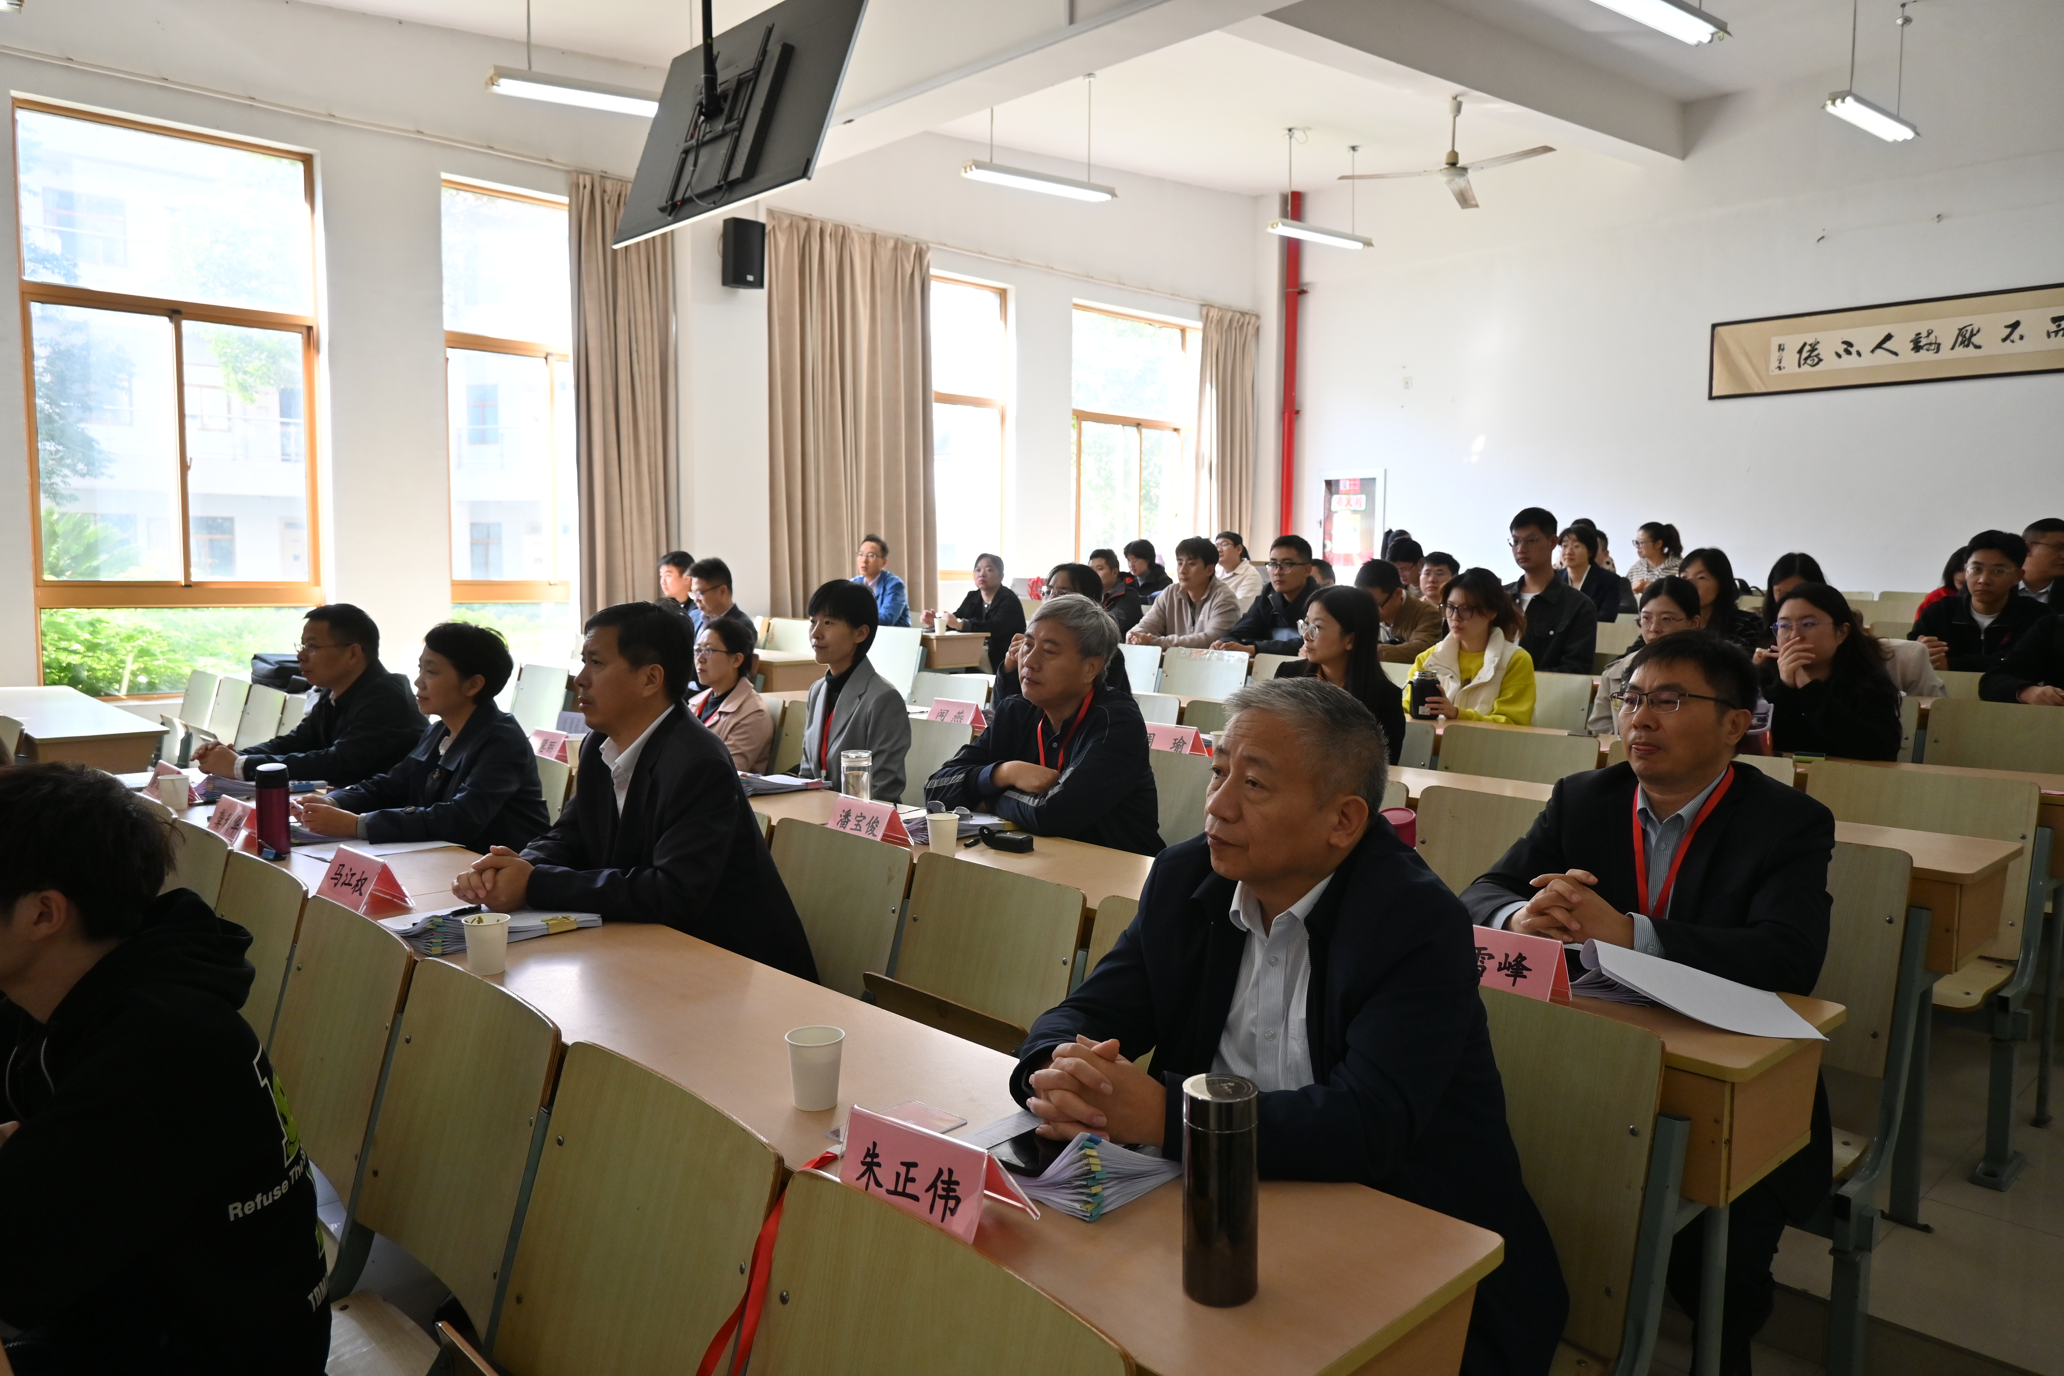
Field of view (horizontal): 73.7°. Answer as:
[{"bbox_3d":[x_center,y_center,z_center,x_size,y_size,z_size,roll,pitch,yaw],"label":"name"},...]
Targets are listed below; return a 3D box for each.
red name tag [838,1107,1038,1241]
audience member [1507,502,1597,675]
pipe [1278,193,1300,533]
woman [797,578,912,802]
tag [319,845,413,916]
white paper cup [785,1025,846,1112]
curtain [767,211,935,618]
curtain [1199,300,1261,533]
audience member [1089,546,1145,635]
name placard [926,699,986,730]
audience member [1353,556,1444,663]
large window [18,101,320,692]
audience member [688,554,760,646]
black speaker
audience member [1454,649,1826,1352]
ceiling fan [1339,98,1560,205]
[{"bbox_3d":[-0.110,0.485,1.391,0.200,0.090,0.102,4,6,38],"label":"red name tag"},{"bbox_3d":[2.025,-0.039,5.638,0.700,1.394,0.500,-4,7,-43],"label":"audience member"},{"bbox_3d":[2.365,-2.393,12.652,0.110,4.229,0.110,-4,7,-43],"label":"pipe"},{"bbox_3d":[-0.611,0.352,4.076,0.630,1.337,0.460,-4,7,-43],"label":"woman"},{"bbox_3d":[-1.263,0.360,2.602,0.205,0.091,0.093,5,7,43],"label":"tag"},{"bbox_3d":[-0.255,0.450,1.618,0.071,0.079,0.071,0,5,0],"label":"white paper cup"},{"bbox_3d":[-1.254,-1.824,9.800,1.438,2.793,0.160,-4,7,-43],"label":"curtain"},{"bbox_3d":[1.846,-2.028,12.727,0.900,2.850,0.150,-5,7,-44],"label":"curtain"},{"bbox_3d":[0.454,-0.325,9.100,0.750,1.190,0.520,-5,7,-44],"label":"audience member"},{"bbox_3d":[-0.229,0.084,4.420,0.090,0.085,0.200,-4,7,-43],"label":"name placard"},{"bbox_3d":[1.583,0.028,6.010,0.750,1.180,0.530,-5,7,-44],"label":"audience member"},{"bbox_3d":[-4.110,-1.327,6.724,1.270,2.720,0.100,-4,7,-43],"label":"large window"},{"bbox_3d":[-1.421,0.048,6.183,0.680,1.250,0.520,-4,7,-43],"label":"audience member"},{"bbox_3d":[-1.954,-2.952,9.343,0.260,0.440,0.220,-3,6,-35],"label":"black speaker"},{"bbox_3d":[1.004,0.535,2.275,0.660,1.262,0.570,-4,7,-43],"label":"audience member"},{"bbox_3d":[2.640,-3.373,8.430,1.300,0.530,1.300,-5,7,-44],"label":"ceiling fan"}]

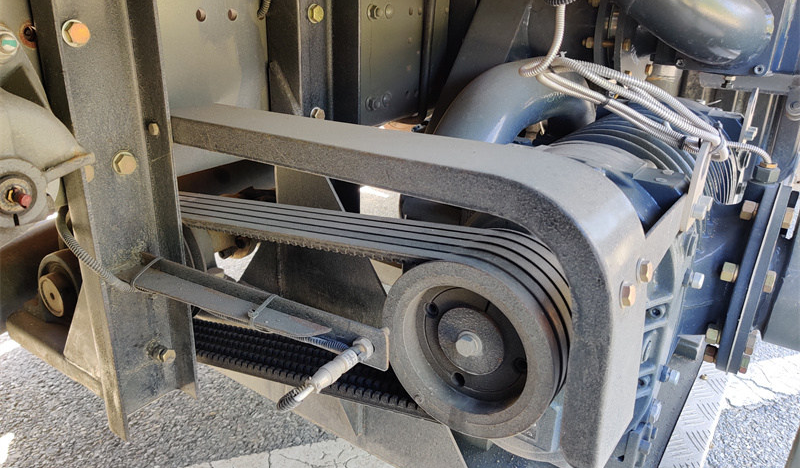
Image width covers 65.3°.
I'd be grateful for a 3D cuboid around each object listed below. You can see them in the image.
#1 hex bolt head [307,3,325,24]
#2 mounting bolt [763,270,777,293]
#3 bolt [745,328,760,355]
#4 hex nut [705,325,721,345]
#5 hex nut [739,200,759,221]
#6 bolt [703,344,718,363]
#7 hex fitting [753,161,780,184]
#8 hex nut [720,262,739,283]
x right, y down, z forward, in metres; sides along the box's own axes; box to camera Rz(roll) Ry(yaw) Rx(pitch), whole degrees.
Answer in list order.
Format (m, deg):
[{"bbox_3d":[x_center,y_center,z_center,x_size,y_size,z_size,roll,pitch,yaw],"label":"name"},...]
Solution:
[{"bbox_3d":[-0.131,-0.352,0.997,0.012,0.029,0.029,16,25,30],"label":"hex bolt head"},{"bbox_3d":[0.449,0.058,0.758,0.011,0.027,0.026,16,25,30],"label":"mounting bolt"},{"bbox_3d":[0.447,0.138,0.793,0.011,0.027,0.026,16,25,30],"label":"bolt"},{"bbox_3d":[0.408,0.131,0.816,0.015,0.025,0.025,16,25,30],"label":"hex nut"},{"bbox_3d":[0.450,-0.031,0.804,0.015,0.025,0.025,16,25,30],"label":"hex nut"},{"bbox_3d":[0.442,0.169,0.887,0.015,0.025,0.025,16,25,30],"label":"bolt"},{"bbox_3d":[0.485,-0.081,0.825,0.030,0.025,0.030,16,25,30],"label":"hex fitting"},{"bbox_3d":[0.412,0.048,0.780,0.015,0.025,0.025,16,25,30],"label":"hex nut"}]

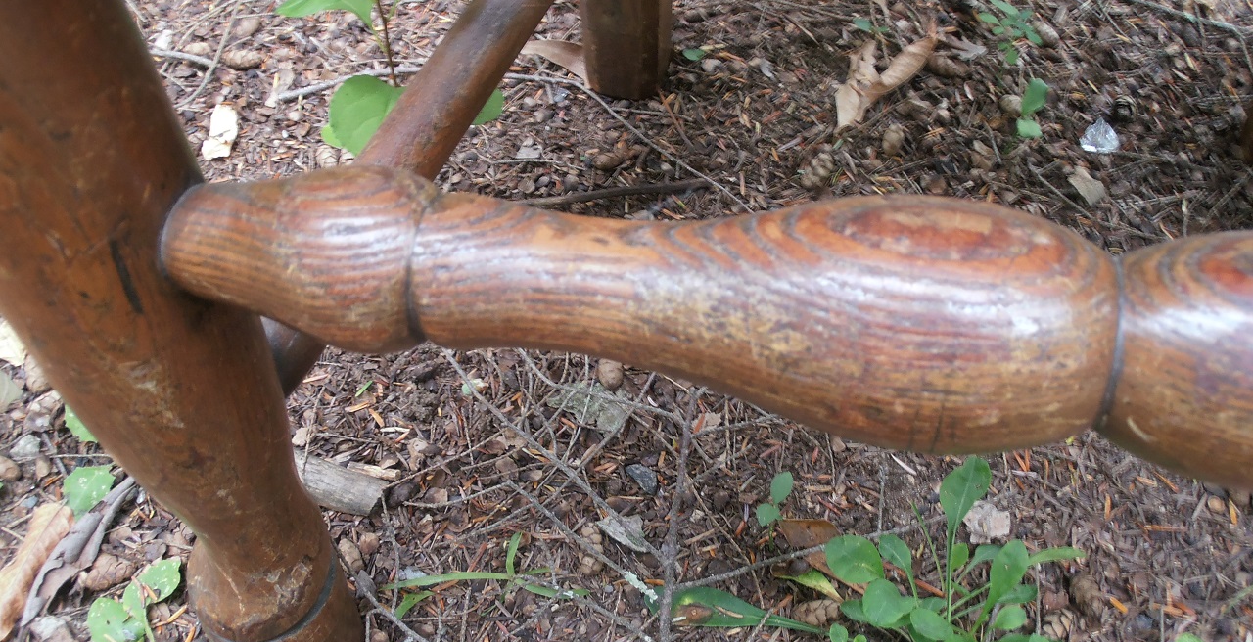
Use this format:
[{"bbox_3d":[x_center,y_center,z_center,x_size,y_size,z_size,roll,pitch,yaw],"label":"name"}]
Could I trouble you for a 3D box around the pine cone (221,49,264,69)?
[{"bbox_3d":[-0.204,-0.140,0.636,0.022,0.011,0.011,0,48,0],"label":"pine cone"}]

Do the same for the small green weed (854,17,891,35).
[{"bbox_3d":[0.141,-0.170,0.691,0.022,0.012,0.016,0,44,0],"label":"small green weed"}]

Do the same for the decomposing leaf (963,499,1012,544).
[{"bbox_3d":[0.137,0.077,0.455,0.018,0.006,0.017,2,48,2],"label":"decomposing leaf"}]

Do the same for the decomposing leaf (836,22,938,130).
[{"bbox_3d":[0.142,-0.134,0.659,0.040,0.019,0.106,27,52,24],"label":"decomposing leaf"}]

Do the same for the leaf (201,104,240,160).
[{"bbox_3d":[-0.208,-0.097,0.612,0.015,0.009,0.037,-1,48,-1],"label":"leaf"}]

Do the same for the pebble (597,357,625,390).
[{"bbox_3d":[-0.007,0.022,0.513,0.012,0.011,0.014,0,46,0],"label":"pebble"}]

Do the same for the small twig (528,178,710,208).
[{"bbox_3d":[-0.004,-0.065,0.601,0.095,0.005,0.006,-6,46,-6],"label":"small twig"}]

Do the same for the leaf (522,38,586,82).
[{"bbox_3d":[-0.040,-0.146,0.674,0.030,0.013,0.058,-36,56,-29],"label":"leaf"}]

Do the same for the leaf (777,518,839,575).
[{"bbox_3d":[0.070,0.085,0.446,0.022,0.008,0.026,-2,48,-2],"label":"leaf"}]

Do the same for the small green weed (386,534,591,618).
[{"bbox_3d":[-0.048,0.091,0.418,0.070,0.018,0.028,0,44,0],"label":"small green weed"}]

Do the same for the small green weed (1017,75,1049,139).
[{"bbox_3d":[0.216,-0.113,0.635,0.018,0.024,0.022,0,46,0],"label":"small green weed"}]

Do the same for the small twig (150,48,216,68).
[{"bbox_3d":[-0.253,-0.150,0.677,0.049,0.006,0.006,13,45,13],"label":"small twig"}]

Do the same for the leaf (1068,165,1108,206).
[{"bbox_3d":[0.232,-0.068,0.602,0.015,0.007,0.030,-15,48,-14],"label":"leaf"}]

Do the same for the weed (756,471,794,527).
[{"bbox_3d":[0.057,0.070,0.460,0.015,0.023,0.017,0,46,0],"label":"weed"}]

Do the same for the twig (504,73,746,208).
[{"bbox_3d":[0.004,-0.105,0.638,0.180,0.007,0.025,33,54,28],"label":"twig"}]

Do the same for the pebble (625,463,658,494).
[{"bbox_3d":[0.006,0.063,0.477,0.011,0.007,0.017,-32,54,-27],"label":"pebble"}]

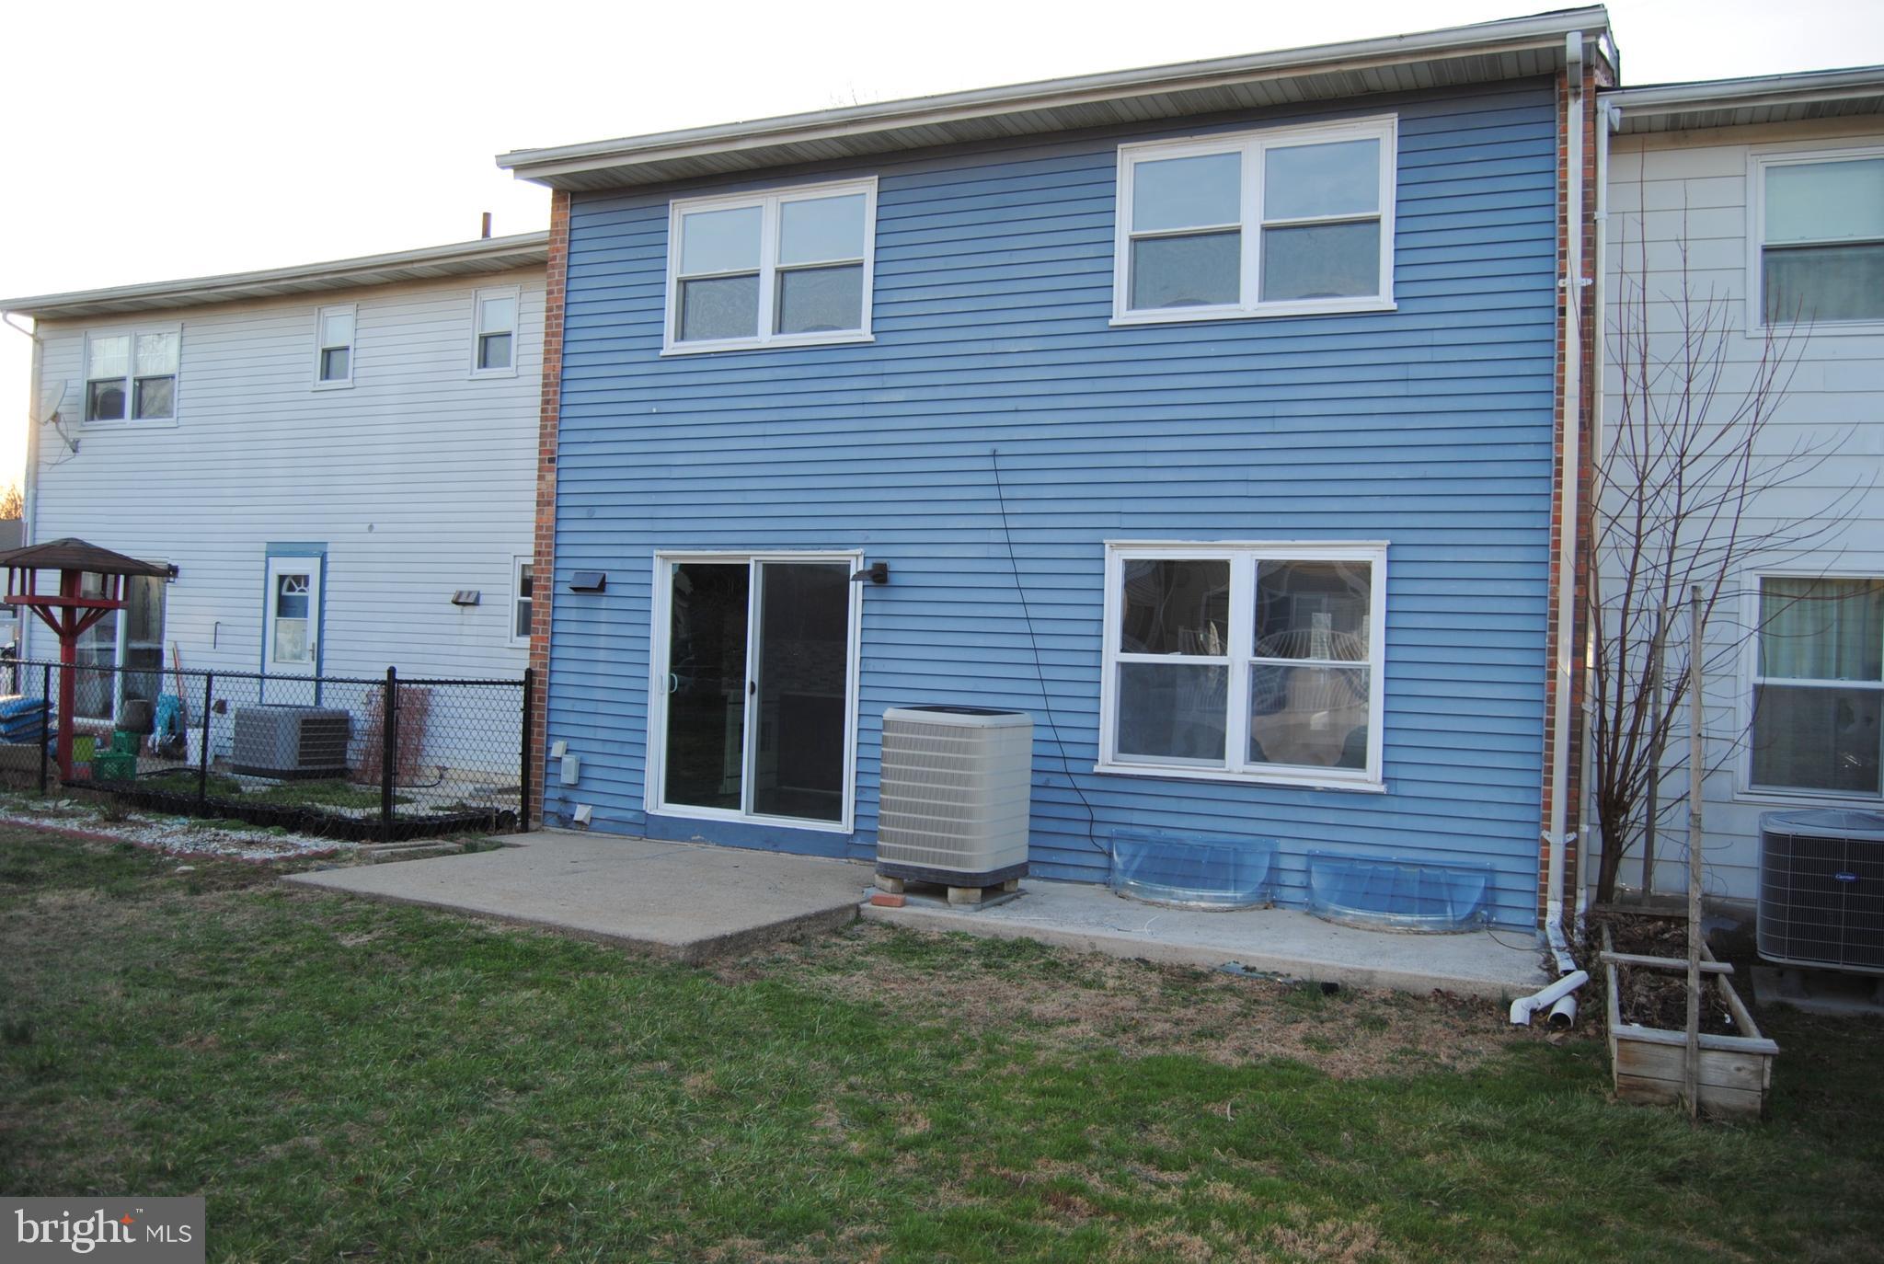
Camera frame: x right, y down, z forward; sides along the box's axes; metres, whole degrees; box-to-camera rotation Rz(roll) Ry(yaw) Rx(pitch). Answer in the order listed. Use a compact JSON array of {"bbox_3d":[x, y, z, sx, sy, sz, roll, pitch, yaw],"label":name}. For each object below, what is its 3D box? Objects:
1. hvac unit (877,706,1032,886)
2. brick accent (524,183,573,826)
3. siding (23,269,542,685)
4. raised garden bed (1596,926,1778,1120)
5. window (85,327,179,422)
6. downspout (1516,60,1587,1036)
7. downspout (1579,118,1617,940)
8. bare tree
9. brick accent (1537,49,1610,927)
[{"bbox_3d":[0.107,1.003,8.795,0.720,1.000,0.720,2,-1,24],"label":"hvac unit"},{"bbox_3d":[-3.105,-1.001,11.472,0.200,5.120,0.220,2,-1,24],"label":"brick accent"},{"bbox_3d":[-7.163,-1.261,15.332,8.427,4.750,0.150,2,-1,25],"label":"siding"},{"bbox_3d":[3.526,1.789,6.831,0.600,0.290,2.700,2,-1,24],"label":"raised garden bed"},{"bbox_3d":[-9.362,-2.940,16.355,1.660,1.140,0.100,2,-1,25],"label":"window"},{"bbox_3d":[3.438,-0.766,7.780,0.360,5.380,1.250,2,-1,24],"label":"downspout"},{"bbox_3d":[4.195,-0.755,9.053,0.130,5.400,0.140,2,-1,24],"label":"downspout"},{"bbox_3d":[4.578,-0.406,8.382,1.380,4.300,1.300,2,-1,24],"label":"bare tree"},{"bbox_3d":[3.756,-0.790,8.449,0.210,5.150,0.220,2,-1,24],"label":"brick accent"}]

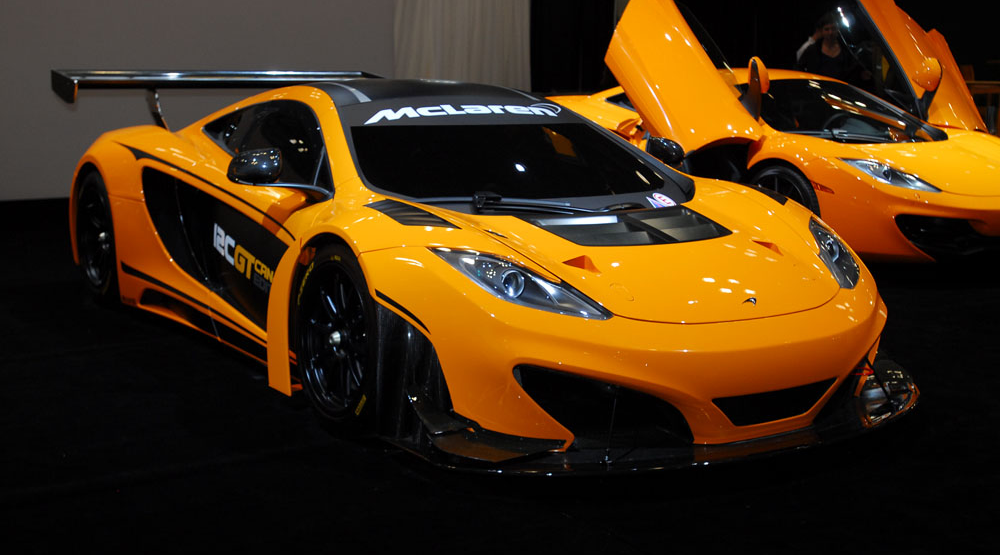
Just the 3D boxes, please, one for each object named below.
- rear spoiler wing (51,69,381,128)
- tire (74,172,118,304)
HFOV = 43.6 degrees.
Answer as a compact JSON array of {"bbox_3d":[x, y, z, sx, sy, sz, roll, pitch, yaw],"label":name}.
[{"bbox_3d":[-1.528,-1.020,7.166,1.880,0.310,0.500,-5,12,-33],"label":"rear spoiler wing"},{"bbox_3d":[-1.875,-0.228,6.305,0.310,0.695,0.695,-5,12,-33],"label":"tire"}]

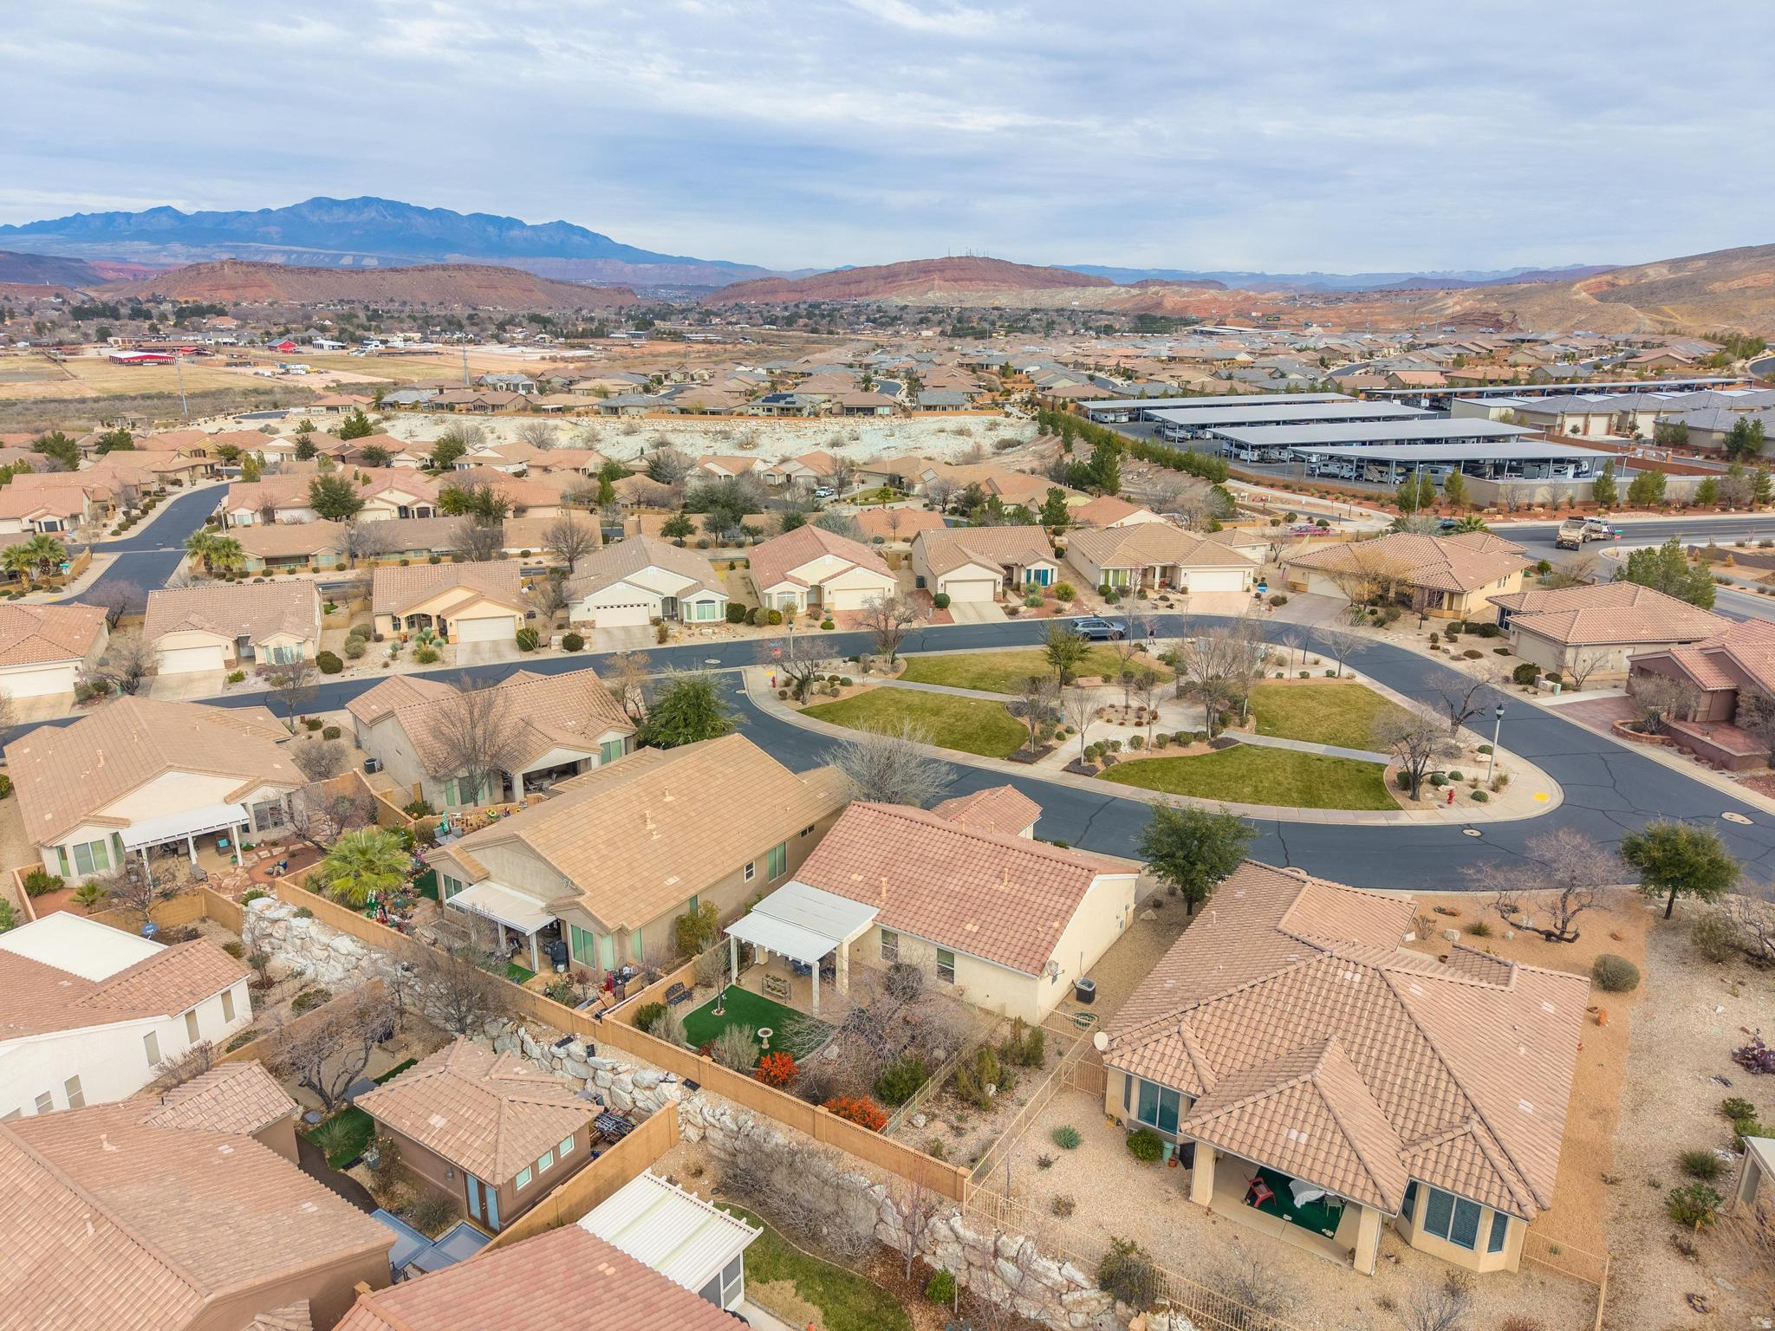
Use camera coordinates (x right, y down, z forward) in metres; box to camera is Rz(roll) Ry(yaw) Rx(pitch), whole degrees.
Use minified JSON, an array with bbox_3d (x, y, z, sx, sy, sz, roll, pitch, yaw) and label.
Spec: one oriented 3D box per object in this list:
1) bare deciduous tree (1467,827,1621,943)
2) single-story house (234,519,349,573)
[{"bbox_3d":[29.631,10.034,55.780,6.500,5.200,5.800,10,20,29],"label":"bare deciduous tree"},{"bbox_3d":[-72.074,-14.806,149.574,13.000,5.200,13.800,-5,18,-16],"label":"single-story house"}]

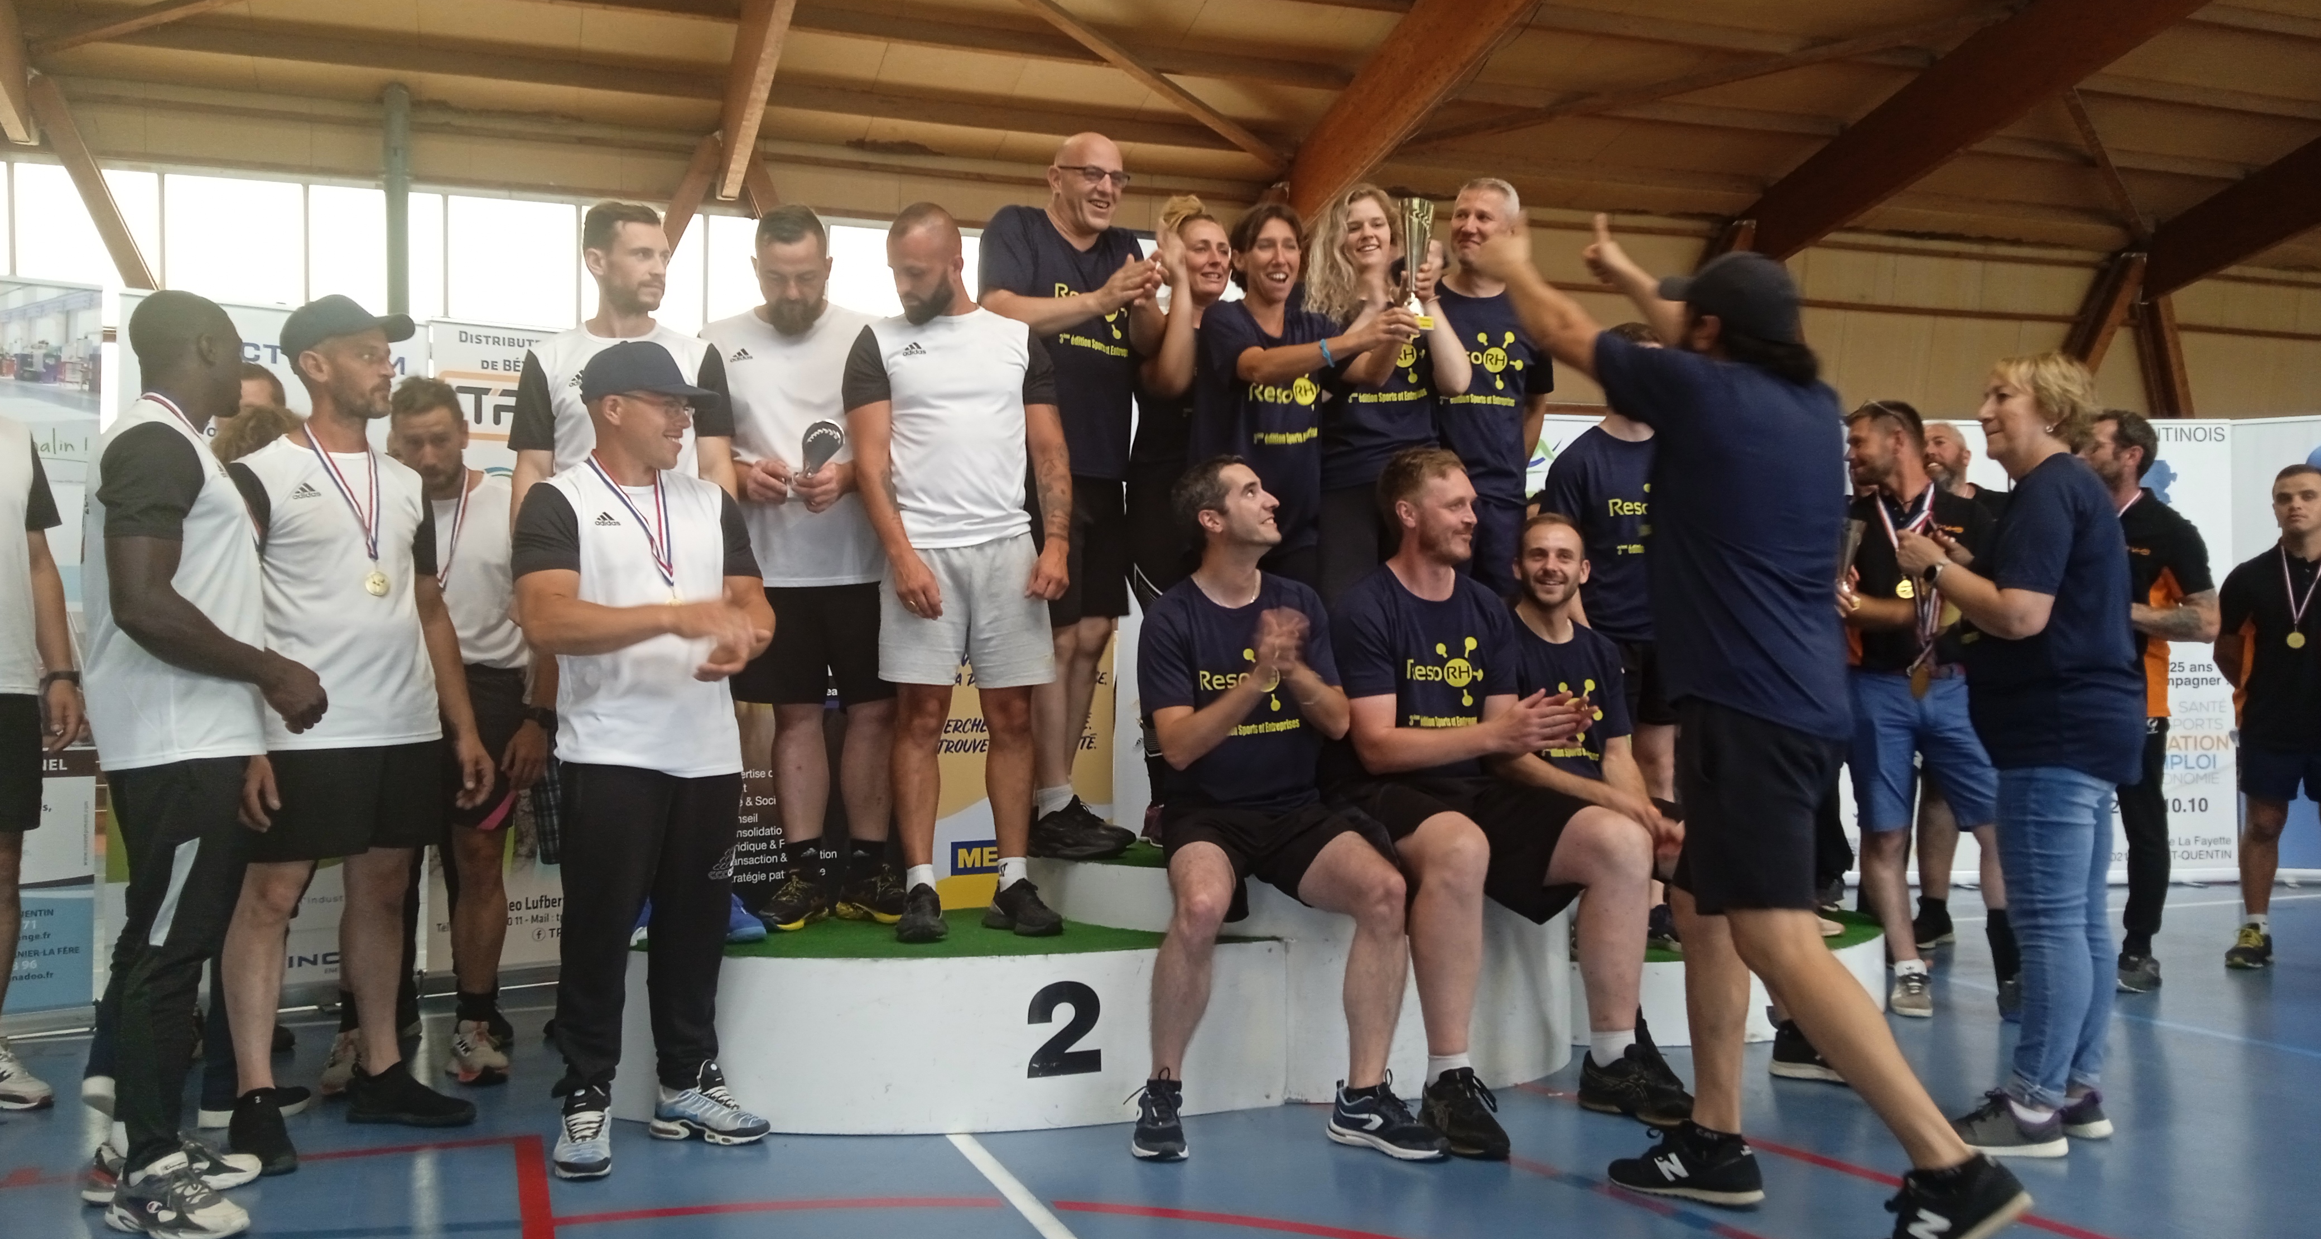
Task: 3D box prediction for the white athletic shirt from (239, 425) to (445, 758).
[{"bbox_3d":[-1.798,-0.057,4.070,0.490,0.690,0.290,1,-2,-44],"label":"white athletic shirt"}]

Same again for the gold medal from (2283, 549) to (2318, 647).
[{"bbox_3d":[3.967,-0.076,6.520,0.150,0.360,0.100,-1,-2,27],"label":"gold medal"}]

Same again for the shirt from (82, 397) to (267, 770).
[{"bbox_3d":[-1.855,-0.067,3.540,0.300,0.690,0.440,0,-1,-16],"label":"shirt"}]

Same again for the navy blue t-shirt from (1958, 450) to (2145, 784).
[{"bbox_3d":[1.869,-0.006,3.930,0.370,0.700,0.500,-1,-1,24],"label":"navy blue t-shirt"}]

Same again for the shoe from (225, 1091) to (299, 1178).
[{"bbox_3d":[-1.857,1.056,3.878,0.105,0.120,0.290,1,-2,-37],"label":"shoe"}]

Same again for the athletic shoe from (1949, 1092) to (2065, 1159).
[{"bbox_3d":[1.791,1.077,3.996,0.260,0.115,0.095,0,-1,3],"label":"athletic shoe"}]

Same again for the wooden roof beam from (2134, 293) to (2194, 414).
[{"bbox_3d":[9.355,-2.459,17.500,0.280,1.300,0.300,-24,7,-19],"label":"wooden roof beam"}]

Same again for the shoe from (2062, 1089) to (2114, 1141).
[{"bbox_3d":[1.973,1.083,4.175,0.260,0.110,0.095,-1,-1,25],"label":"shoe"}]

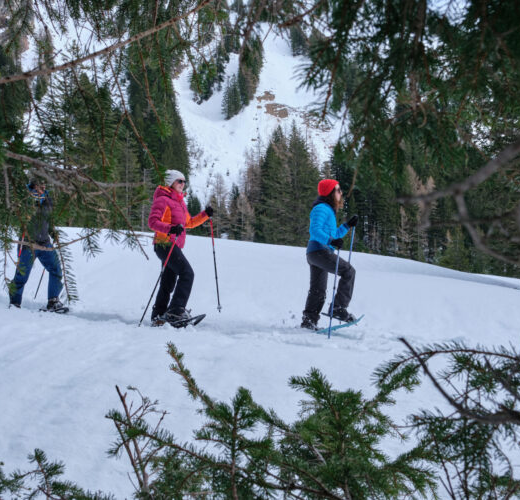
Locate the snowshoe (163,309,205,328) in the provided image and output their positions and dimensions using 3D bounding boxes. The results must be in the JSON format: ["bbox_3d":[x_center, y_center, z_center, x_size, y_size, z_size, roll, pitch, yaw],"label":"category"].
[{"bbox_3d":[-0.824,0.734,6.870,0.560,0.130,0.210,-15,-9,29],"label":"snowshoe"}]

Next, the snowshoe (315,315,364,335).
[{"bbox_3d":[0.848,0.769,6.800,0.560,0.120,0.210,-19,-3,4],"label":"snowshoe"}]

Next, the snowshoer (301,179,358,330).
[{"bbox_3d":[0.743,0.048,6.900,0.600,1.610,0.500,0,-2,5],"label":"snowshoer"}]

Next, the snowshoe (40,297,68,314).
[{"bbox_3d":[-2.635,0.752,8.300,0.540,0.120,0.210,-1,-2,42],"label":"snowshoe"}]

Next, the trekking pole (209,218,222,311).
[{"bbox_3d":[-0.504,0.104,7.070,0.060,1.150,0.060,-8,-2,0],"label":"trekking pole"}]

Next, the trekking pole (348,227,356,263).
[{"bbox_3d":[0.970,0.203,7.080,0.060,1.150,0.060,8,-2,0],"label":"trekking pole"}]

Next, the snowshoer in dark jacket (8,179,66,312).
[{"bbox_3d":[-2.907,-0.071,8.400,0.700,1.720,0.540,-1,-2,36],"label":"snowshoer in dark jacket"}]

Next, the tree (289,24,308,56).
[{"bbox_3d":[11.923,-65.191,200.000,5.500,10.500,5.500,0,-2,0],"label":"tree"}]

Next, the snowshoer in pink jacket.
[{"bbox_3d":[-0.873,-0.038,7.000,0.620,1.670,0.520,-1,-2,24],"label":"snowshoer in pink jacket"}]

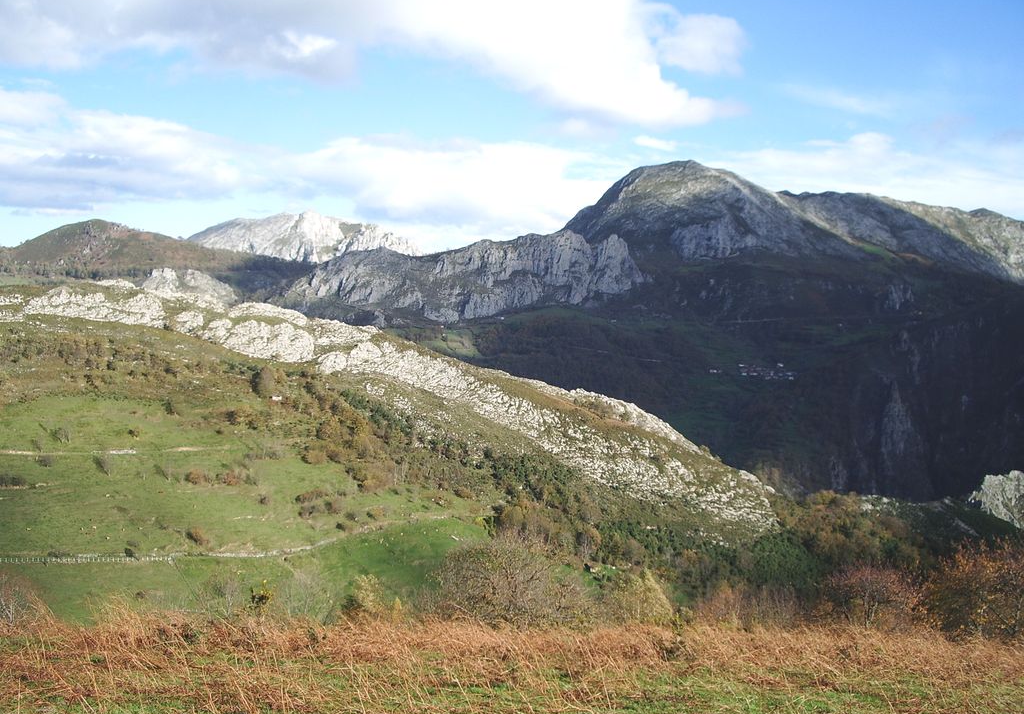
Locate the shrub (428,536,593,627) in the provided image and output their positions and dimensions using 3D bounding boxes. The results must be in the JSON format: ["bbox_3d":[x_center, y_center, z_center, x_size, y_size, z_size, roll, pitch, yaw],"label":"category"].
[{"bbox_3d":[-0.010,4.594,21.000,3.286,1.748,2.800,0,2,0],"label":"shrub"}]

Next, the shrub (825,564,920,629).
[{"bbox_3d":[7.312,4.898,21.000,1.947,1.250,1.700,0,2,0],"label":"shrub"}]

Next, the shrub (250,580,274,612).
[{"bbox_3d":[-3.856,3.724,16.000,0.371,0.534,0.380,0,2,0],"label":"shrub"}]

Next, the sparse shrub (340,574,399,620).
[{"bbox_3d":[-2.615,4.432,19.000,1.064,0.818,1.000,0,2,0],"label":"sparse shrub"}]

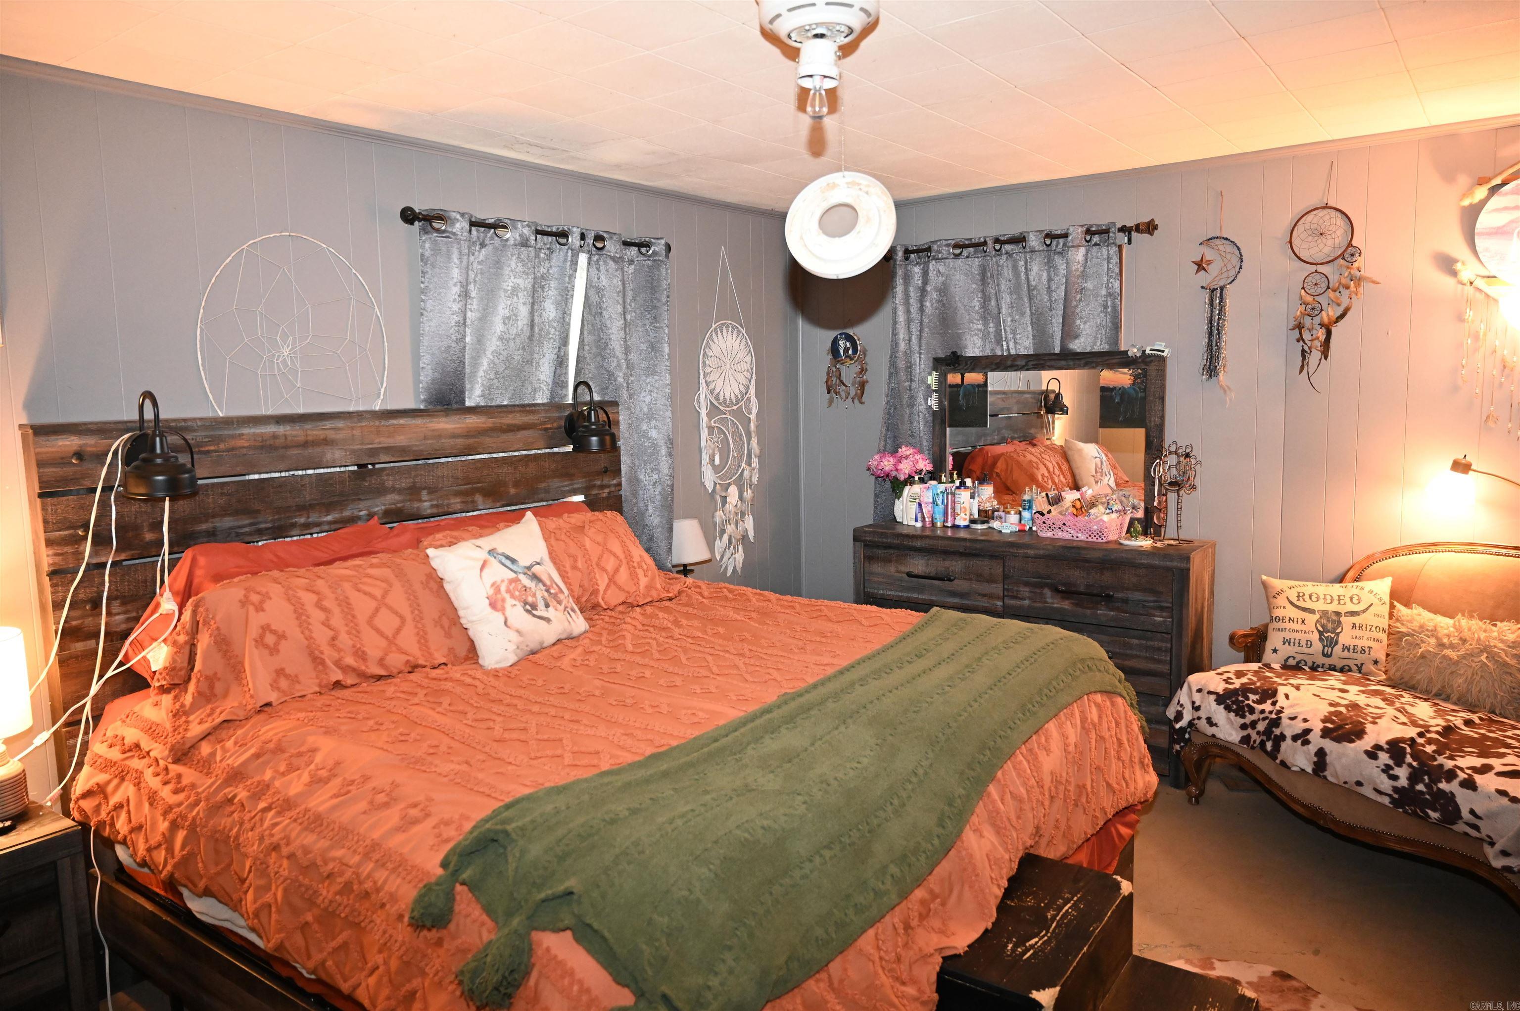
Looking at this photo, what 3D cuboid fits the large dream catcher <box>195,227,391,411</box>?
[{"bbox_3d":[-1.417,-0.503,3.116,0.025,0.642,0.607,4,8,37],"label":"large dream catcher"}]

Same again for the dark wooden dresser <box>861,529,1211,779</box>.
[{"bbox_3d":[1.149,0.586,4.433,1.479,0.920,0.414,4,8,37],"label":"dark wooden dresser"}]

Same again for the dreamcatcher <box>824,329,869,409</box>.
[{"bbox_3d":[0.426,-0.684,5.070,0.253,0.381,0.040,4,8,37],"label":"dreamcatcher"}]

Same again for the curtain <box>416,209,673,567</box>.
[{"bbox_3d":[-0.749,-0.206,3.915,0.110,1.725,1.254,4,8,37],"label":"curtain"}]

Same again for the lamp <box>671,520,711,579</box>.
[{"bbox_3d":[-0.321,0.286,4.415,0.226,0.441,0.226,4,8,37],"label":"lamp"}]

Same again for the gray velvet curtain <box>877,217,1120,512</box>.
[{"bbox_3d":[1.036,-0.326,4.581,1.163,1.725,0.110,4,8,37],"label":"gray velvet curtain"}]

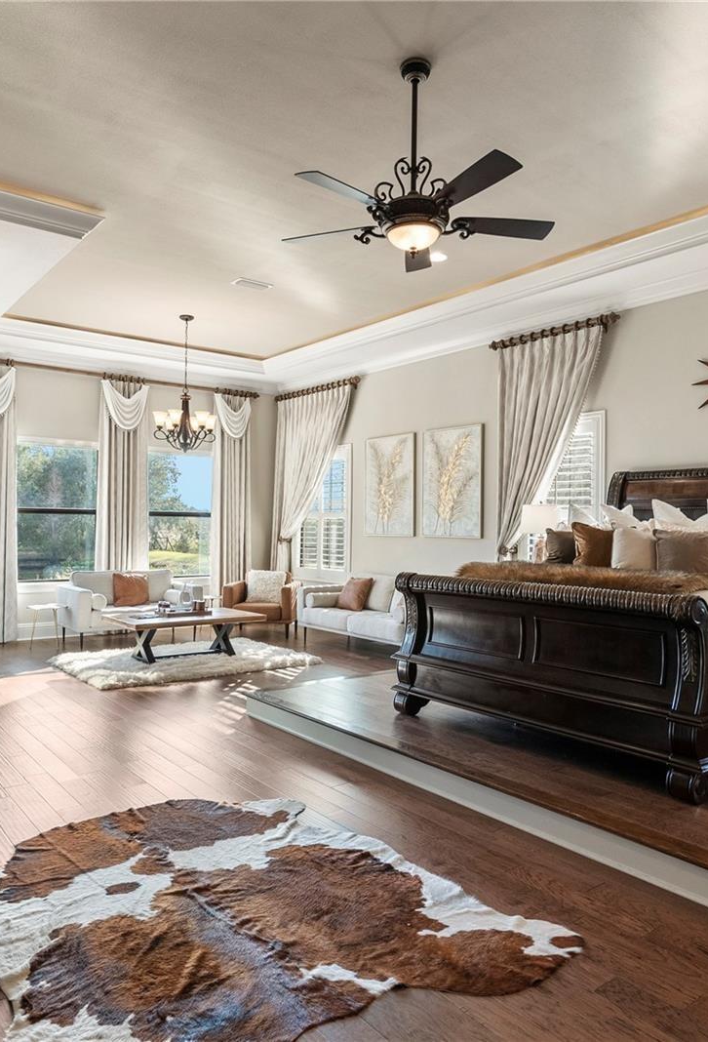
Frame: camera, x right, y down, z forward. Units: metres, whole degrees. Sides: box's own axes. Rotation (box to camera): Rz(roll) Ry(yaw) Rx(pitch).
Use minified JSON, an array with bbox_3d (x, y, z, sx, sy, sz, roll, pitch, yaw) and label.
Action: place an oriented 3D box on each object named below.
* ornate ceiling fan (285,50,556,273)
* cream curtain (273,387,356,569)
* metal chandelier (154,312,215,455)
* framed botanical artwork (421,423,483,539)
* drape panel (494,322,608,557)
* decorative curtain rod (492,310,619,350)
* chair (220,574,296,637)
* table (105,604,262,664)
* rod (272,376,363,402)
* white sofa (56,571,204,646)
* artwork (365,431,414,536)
[{"bbox_3d":[0.314,-1.869,3.807,1.468,1.024,1.468,1,-1,-38],"label":"ornate ceiling fan"},{"bbox_3d":[-0.636,-0.115,10.315,0.217,3.290,1.950,1,-1,-38],"label":"cream curtain"},{"bbox_3d":[-1.887,-1.529,8.283,0.713,1.536,0.713,1,-1,-38],"label":"metal chandelier"},{"bbox_3d":[1.088,-0.428,8.190,0.050,1.210,0.904,1,-1,-38],"label":"framed botanical artwork"},{"bbox_3d":[1.868,-0.173,7.115,0.197,3.250,1.261,1,-1,-38],"label":"drape panel"},{"bbox_3d":[1.899,-1.817,7.143,0.138,0.118,1.537,1,-1,-38],"label":"decorative curtain rod"},{"bbox_3d":[-1.195,1.096,9.733,0.883,0.795,0.817,1,-1,5],"label":"chair"},{"bbox_3d":[-1.800,1.237,7.888,1.448,0.443,0.887,1,-1,-38],"label":"table"},{"bbox_3d":[-0.534,-1.806,10.200,0.120,0.100,2.074,1,-1,-38],"label":"rod"},{"bbox_3d":[-2.776,1.072,9.166,1.576,0.867,0.847,1,-1,-38],"label":"white sofa"},{"bbox_3d":[0.443,-0.425,9.021,0.050,1.227,0.896,1,-1,-38],"label":"artwork"}]

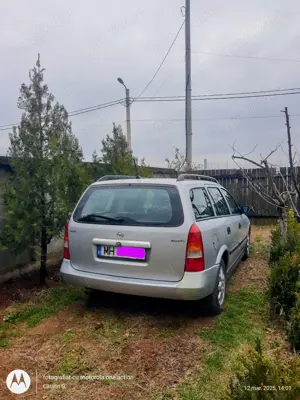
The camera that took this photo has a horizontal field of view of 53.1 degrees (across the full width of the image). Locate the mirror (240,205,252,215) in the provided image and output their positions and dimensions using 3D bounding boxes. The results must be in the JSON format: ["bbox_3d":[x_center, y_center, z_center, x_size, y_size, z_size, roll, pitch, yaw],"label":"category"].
[{"bbox_3d":[1.561,0.157,4.860,0.190,0.150,0.110,-1,2,24],"label":"mirror"}]

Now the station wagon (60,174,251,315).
[{"bbox_3d":[0.567,0.448,4.800,1.740,1.520,4.280,-1,2,24],"label":"station wagon"}]

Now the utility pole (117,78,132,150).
[{"bbox_3d":[-1.675,-3.457,19.735,0.320,8.800,1.200,0,2,37],"label":"utility pole"}]

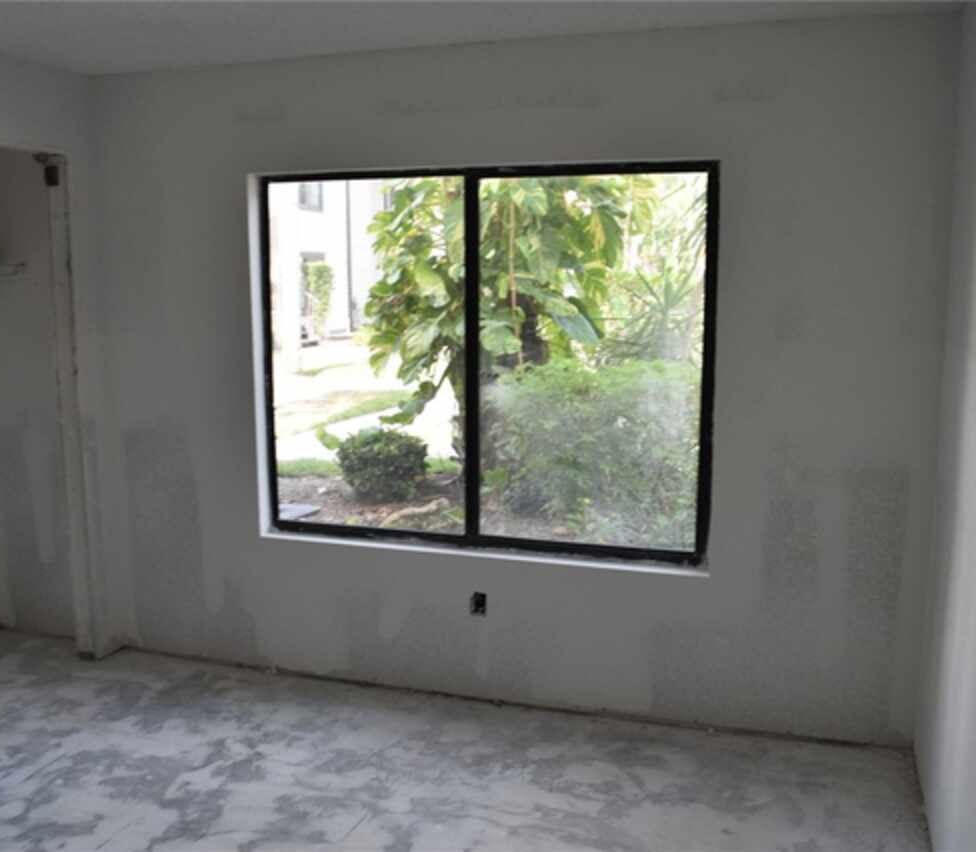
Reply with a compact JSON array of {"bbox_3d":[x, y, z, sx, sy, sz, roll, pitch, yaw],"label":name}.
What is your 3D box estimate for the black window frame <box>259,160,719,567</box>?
[{"bbox_3d":[-0.041,-0.234,3.706,1.802,1.460,0.070,3,9,16],"label":"black window frame"}]

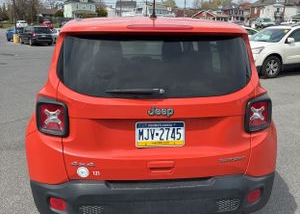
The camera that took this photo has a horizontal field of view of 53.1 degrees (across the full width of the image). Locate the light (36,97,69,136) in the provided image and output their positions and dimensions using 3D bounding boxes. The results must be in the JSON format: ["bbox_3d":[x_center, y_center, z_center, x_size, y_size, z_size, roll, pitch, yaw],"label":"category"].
[{"bbox_3d":[-0.607,0.057,1.883,0.195,0.230,0.105,3,15,9],"label":"light"}]

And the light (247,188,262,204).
[{"bbox_3d":[0.706,0.595,2.044,0.105,0.080,0.045,-6,16,-24],"label":"light"}]

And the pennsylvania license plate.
[{"bbox_3d":[0.066,0.172,1.855,0.307,0.155,0.012,-1,11,-5],"label":"pennsylvania license plate"}]

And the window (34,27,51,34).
[{"bbox_3d":[-9.733,-6.934,27.300,1.400,0.550,0.160,-9,-4,-34],"label":"window"}]

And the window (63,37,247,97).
[{"bbox_3d":[0.053,-0.252,1.942,1.280,0.420,0.140,-1,-5,-5],"label":"window"}]

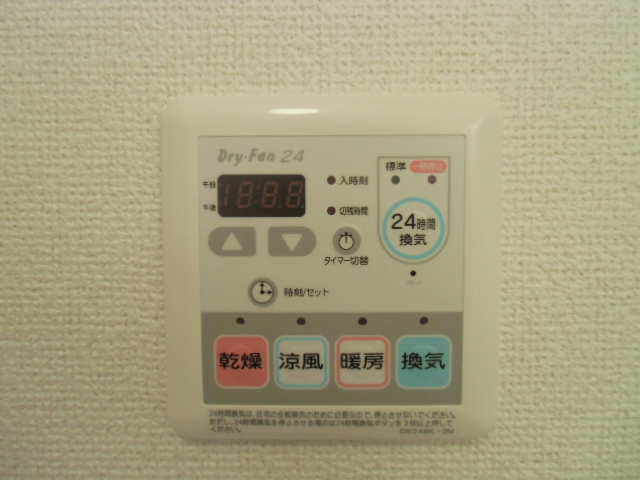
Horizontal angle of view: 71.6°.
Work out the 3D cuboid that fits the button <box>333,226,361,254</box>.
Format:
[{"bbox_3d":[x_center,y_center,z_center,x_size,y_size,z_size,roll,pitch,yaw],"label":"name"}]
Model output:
[{"bbox_3d":[0.009,0.000,0.149,0.010,0.010,0.002,0,3,0],"label":"button"}]

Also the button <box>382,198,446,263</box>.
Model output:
[{"bbox_3d":[0.032,-0.004,0.149,0.021,0.021,0.002,0,3,0],"label":"button"}]

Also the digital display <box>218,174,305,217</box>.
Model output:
[{"bbox_3d":[-0.019,-0.015,0.148,0.029,0.014,0.002,0,3,0],"label":"digital display"}]

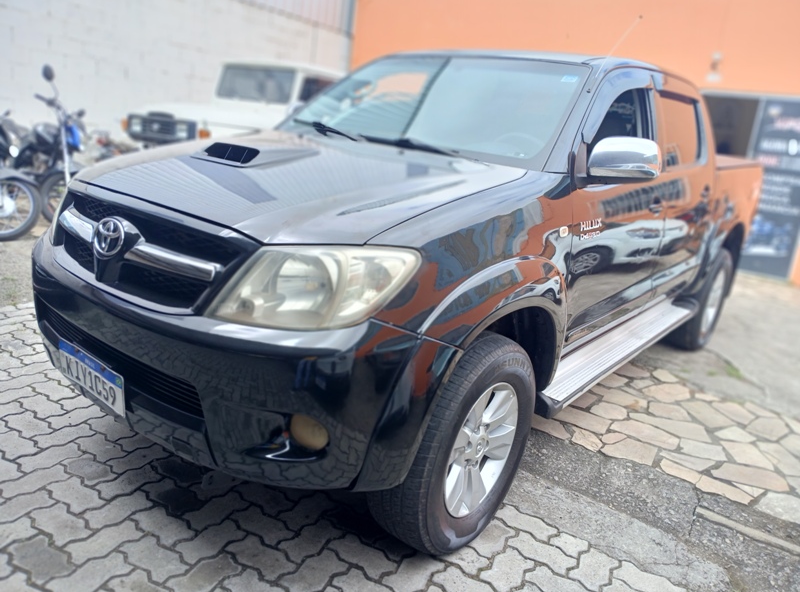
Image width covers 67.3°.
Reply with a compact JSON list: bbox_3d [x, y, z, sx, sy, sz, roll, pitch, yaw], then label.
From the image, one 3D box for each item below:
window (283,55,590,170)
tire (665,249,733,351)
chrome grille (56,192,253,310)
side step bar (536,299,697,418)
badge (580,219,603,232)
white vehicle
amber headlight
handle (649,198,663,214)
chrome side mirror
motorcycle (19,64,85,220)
[{"bbox_3d":[0.129,-0.887,2.655,1.440,0.130,0.760,19,56,36],"label":"window"},{"bbox_3d":[2.169,0.010,4.377,0.270,0.765,0.765,19,21,36],"label":"tire"},{"bbox_3d":[-0.800,-0.135,1.800,1.060,0.260,0.220,19,21,36],"label":"chrome grille"},{"bbox_3d":[1.151,0.237,3.051,0.210,0.095,1.970,19,21,36],"label":"side step bar"},{"bbox_3d":[0.703,-0.258,2.191,0.012,0.034,0.195,19,21,36],"label":"badge"},{"bbox_3d":[-1.894,-2.265,8.432,1.670,1.880,3.950,15,19,26],"label":"white vehicle"},{"bbox_3d":[-0.222,-0.019,1.498,0.460,0.250,0.360,19,21,36],"label":"amber headlight"},{"bbox_3d":[1.140,-0.393,2.655,0.055,0.060,0.190,19,21,36],"label":"handle"},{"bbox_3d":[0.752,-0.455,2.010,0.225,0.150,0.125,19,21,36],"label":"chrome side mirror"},{"bbox_3d":[-3.716,-1.460,6.093,2.020,1.280,0.800,18,20,35],"label":"motorcycle"}]

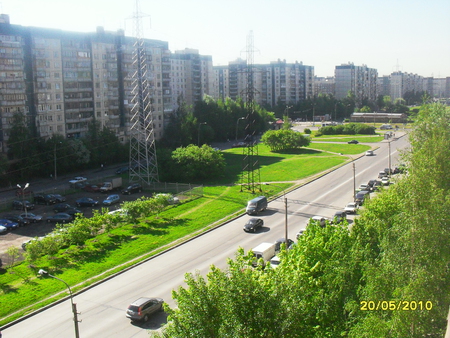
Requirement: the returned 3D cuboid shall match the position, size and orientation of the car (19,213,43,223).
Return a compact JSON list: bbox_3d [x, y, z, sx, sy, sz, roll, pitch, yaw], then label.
[{"bbox_3d":[-32.675,8.168,83.140,4.200,1.420,1.680,3,10,20],"label":"car"}]

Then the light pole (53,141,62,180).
[{"bbox_3d":[-40.502,-1.791,118.848,1.700,9.000,0.350,5,11,29],"label":"light pole"}]

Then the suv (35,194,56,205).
[{"bbox_3d":[-34.469,5.987,94.965,4.600,1.720,1.820,5,11,26],"label":"suv"}]

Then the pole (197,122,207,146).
[{"bbox_3d":[-8.277,-11.851,180.246,2.800,9.500,0.400,6,12,30],"label":"pole"}]

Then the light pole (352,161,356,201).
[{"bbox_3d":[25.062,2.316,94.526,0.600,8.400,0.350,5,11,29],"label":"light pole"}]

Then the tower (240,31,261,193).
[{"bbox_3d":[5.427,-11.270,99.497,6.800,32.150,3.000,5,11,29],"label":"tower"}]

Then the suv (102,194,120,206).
[{"bbox_3d":[-23.413,6.443,102.212,1.700,1.520,4.000,3,10,23],"label":"suv"}]

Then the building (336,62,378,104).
[{"bbox_3d":[112.819,-68.200,417.442,16.009,37.000,93.360,5,11,26],"label":"building"}]

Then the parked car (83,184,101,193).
[{"bbox_3d":[-30.740,4.569,114.679,4.200,1.430,1.700,3,10,25],"label":"parked car"}]

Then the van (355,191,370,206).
[{"bbox_3d":[27.748,5.953,99.753,1.950,2.100,4.900,6,12,30],"label":"van"}]

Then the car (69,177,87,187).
[{"bbox_3d":[-34.193,2.614,115.386,1.650,1.420,4.100,5,11,29],"label":"car"}]

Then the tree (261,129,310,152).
[{"bbox_3d":[21.129,-10.007,170.800,17.200,6.800,11.500,0,10,0],"label":"tree"}]

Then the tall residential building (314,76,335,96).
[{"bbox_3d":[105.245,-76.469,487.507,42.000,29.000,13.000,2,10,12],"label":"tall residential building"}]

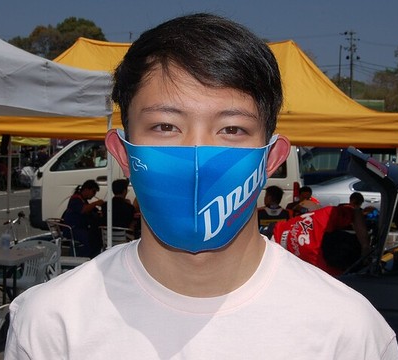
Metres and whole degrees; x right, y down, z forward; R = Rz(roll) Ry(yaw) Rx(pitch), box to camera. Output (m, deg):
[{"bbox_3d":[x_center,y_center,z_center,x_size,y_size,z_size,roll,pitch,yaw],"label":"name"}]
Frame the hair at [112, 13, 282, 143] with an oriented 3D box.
[{"bbox_3d":[-0.002,-0.105,0.950,0.187,0.170,0.215,2,1,0],"label":"hair"}]

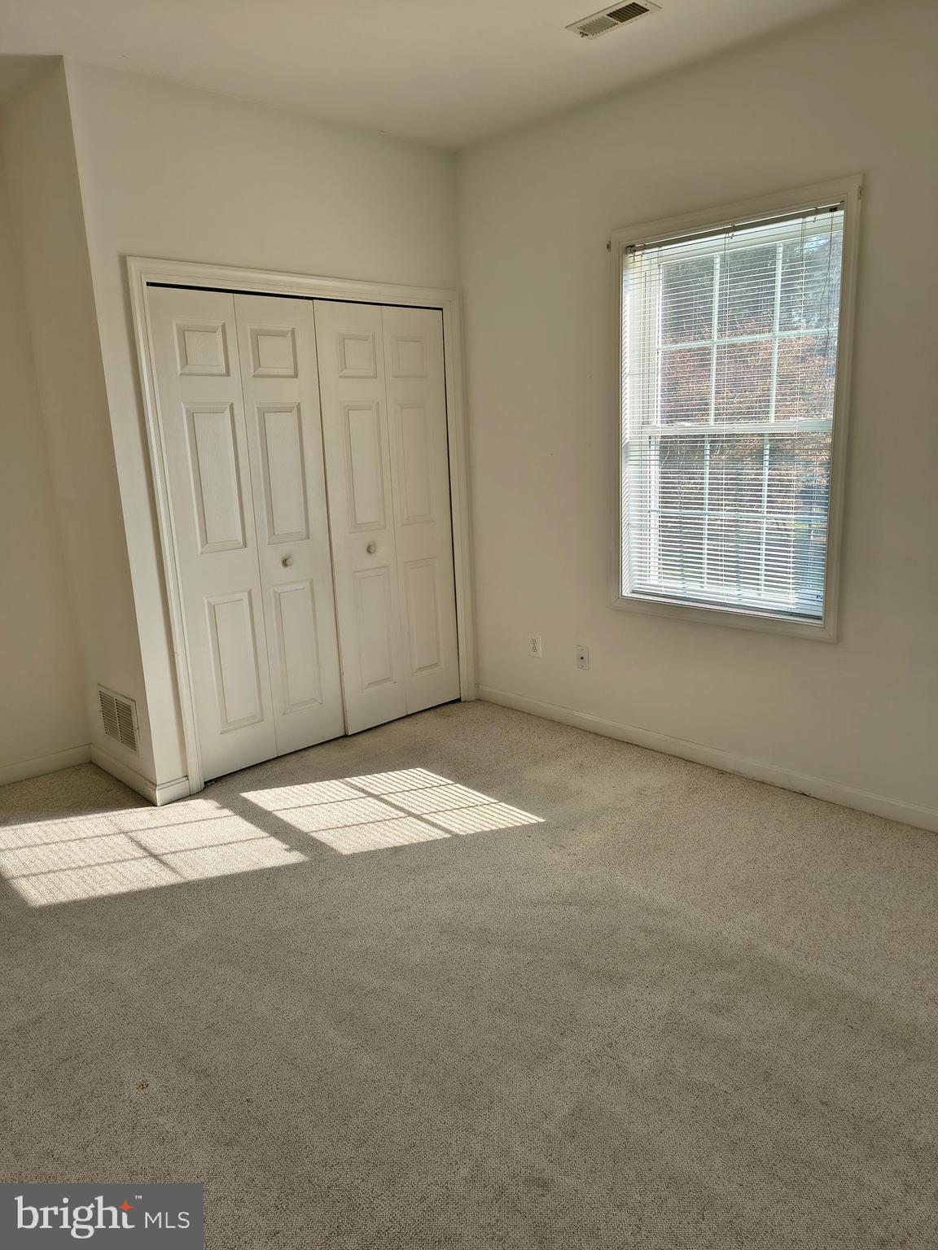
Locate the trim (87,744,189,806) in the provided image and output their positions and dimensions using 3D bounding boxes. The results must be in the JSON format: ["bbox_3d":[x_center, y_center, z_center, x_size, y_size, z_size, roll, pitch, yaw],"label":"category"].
[{"bbox_3d":[-1.491,0.644,3.893,0.143,0.091,0.731,-14,17,-42],"label":"trim"}]

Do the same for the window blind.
[{"bbox_3d":[1.010,-0.801,3.474,0.038,1.481,0.936,-14,17,-42],"label":"window blind"}]

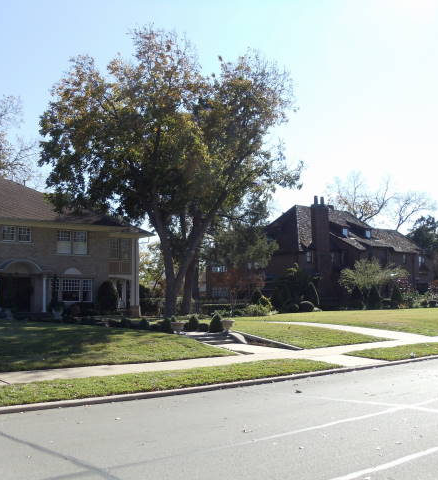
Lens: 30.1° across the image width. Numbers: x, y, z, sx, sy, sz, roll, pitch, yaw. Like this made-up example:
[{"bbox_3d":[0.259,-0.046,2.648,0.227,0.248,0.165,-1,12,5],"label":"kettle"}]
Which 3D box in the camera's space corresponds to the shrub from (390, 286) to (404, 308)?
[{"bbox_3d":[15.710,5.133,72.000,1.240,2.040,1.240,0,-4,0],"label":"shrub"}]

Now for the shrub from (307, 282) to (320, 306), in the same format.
[{"bbox_3d":[7.493,4.423,64.851,1.200,2.070,1.150,0,-4,7],"label":"shrub"}]

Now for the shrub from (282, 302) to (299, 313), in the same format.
[{"bbox_3d":[4.993,4.713,56.807,1.260,0.700,1.150,0,-4,5],"label":"shrub"}]

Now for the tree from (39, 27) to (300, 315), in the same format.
[{"bbox_3d":[-2.702,-3.845,44.407,14.190,15.970,12.500,0,-4,-4],"label":"tree"}]

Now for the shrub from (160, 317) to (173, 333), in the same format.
[{"bbox_3d":[-1.946,3.132,30.151,0.520,0.590,0.500,0,-4,-4],"label":"shrub"}]

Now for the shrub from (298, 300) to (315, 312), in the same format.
[{"bbox_3d":[7.031,5.313,65.000,1.280,0.880,1.280,0,-4,0],"label":"shrub"}]

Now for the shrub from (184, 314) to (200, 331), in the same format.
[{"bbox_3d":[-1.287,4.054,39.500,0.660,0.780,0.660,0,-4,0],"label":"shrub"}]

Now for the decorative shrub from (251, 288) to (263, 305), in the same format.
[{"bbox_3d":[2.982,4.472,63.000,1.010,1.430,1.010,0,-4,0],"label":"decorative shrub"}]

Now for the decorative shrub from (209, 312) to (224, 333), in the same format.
[{"bbox_3d":[-0.095,3.129,30.853,0.530,0.750,0.520,0,-4,0],"label":"decorative shrub"}]

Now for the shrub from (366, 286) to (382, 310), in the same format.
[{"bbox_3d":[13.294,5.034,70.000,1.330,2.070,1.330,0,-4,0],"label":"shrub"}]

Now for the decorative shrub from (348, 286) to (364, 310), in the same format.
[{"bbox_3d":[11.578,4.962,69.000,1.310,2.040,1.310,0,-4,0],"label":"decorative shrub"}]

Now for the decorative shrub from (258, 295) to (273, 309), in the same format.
[{"bbox_3d":[3.078,4.136,53.842,1.190,1.060,1.100,0,-4,3],"label":"decorative shrub"}]

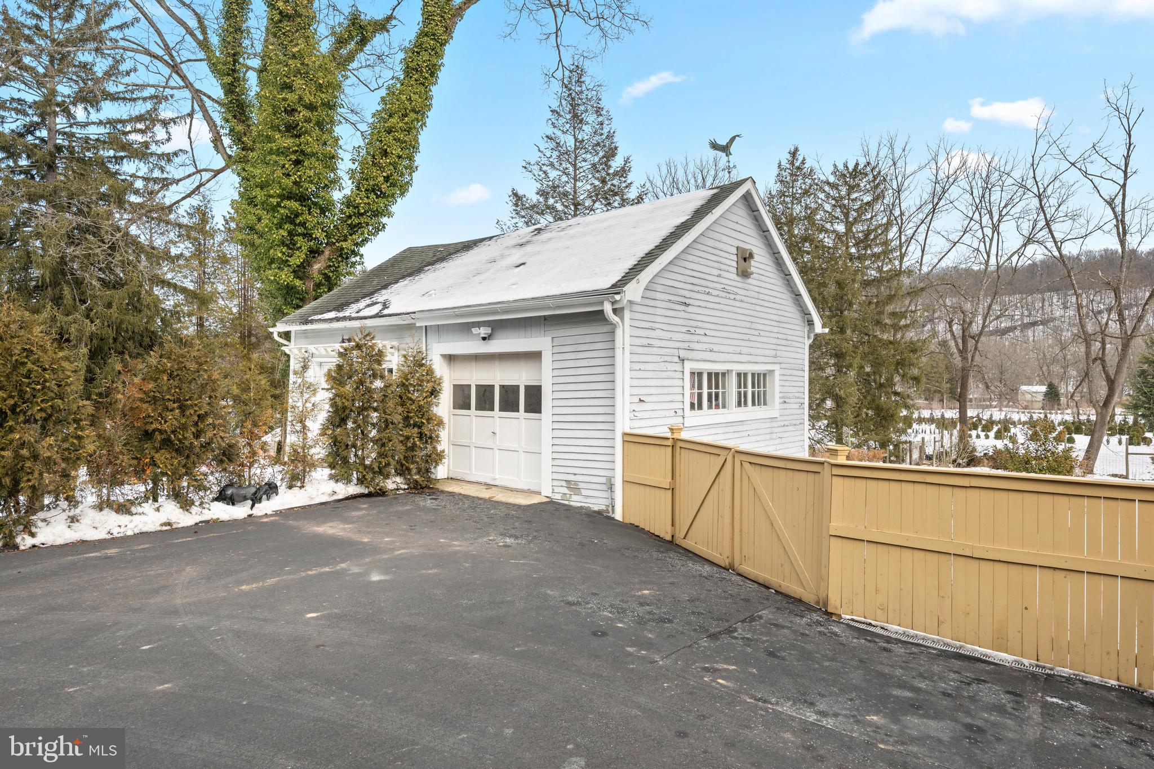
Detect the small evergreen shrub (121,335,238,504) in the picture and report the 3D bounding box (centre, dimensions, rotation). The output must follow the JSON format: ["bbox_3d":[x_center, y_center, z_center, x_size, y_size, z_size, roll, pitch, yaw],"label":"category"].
[{"bbox_3d":[-5.445,0.514,8.800,1.572,2.364,1.415,0,0,-32],"label":"small evergreen shrub"}]

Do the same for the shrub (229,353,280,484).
[{"bbox_3d":[-4.726,0.542,9.400,0.740,2.010,0.703,0,0,-27],"label":"shrub"}]

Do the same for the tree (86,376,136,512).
[{"bbox_3d":[-6.107,0.762,8.400,0.650,1.760,0.617,0,0,-36],"label":"tree"}]

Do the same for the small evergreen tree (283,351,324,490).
[{"bbox_3d":[-4.161,0.542,9.750,0.603,2.098,0.573,0,0,-23],"label":"small evergreen tree"}]

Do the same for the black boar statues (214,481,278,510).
[{"bbox_3d":[-4.280,1.425,8.320,0.830,0.330,0.420,0,0,-16],"label":"black boar statues"}]

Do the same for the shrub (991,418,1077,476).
[{"bbox_3d":[11.764,1.648,16.500,2.205,1.578,1.984,0,0,35],"label":"shrub"}]

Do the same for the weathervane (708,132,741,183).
[{"bbox_3d":[2.563,-3.940,11.112,0.600,0.840,0.500,0,0,27],"label":"weathervane"}]

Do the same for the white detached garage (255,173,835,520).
[{"bbox_3d":[-0.875,-0.906,13.957,9.918,5.455,7.011,0,0,41],"label":"white detached garage"}]

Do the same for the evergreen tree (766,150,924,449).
[{"bbox_3d":[8.562,-2.509,20.500,5.046,9.976,4.541,0,0,23],"label":"evergreen tree"}]

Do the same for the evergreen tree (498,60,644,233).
[{"bbox_3d":[-0.209,-5.432,27.000,7.400,16.481,7.400,0,0,0],"label":"evergreen tree"}]

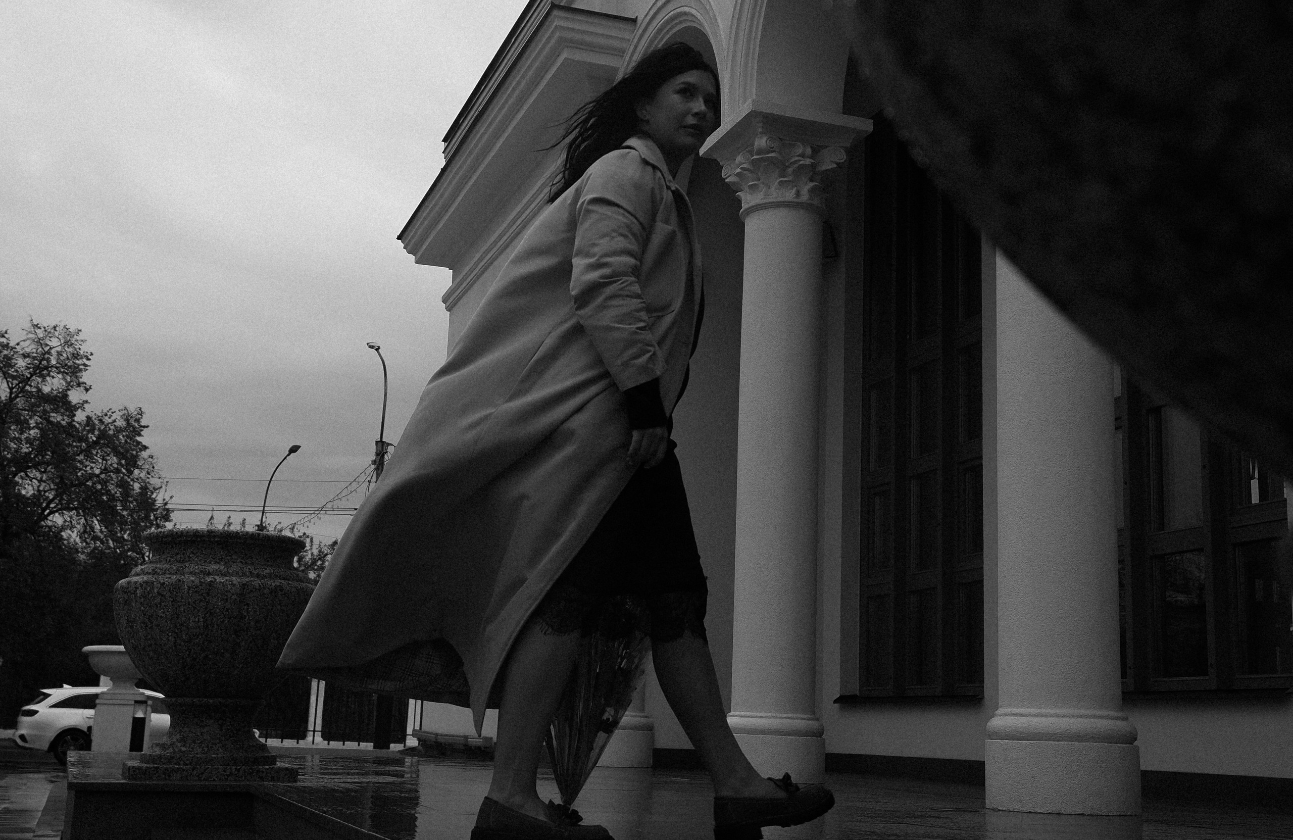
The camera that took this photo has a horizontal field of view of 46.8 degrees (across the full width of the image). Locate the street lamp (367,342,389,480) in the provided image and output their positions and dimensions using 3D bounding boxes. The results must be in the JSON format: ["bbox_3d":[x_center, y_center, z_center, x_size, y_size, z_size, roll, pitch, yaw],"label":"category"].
[{"bbox_3d":[-5.802,2.607,32.426,0.500,8.870,1.300,-6,-15,35],"label":"street lamp"}]

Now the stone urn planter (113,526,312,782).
[{"bbox_3d":[-1.672,0.925,5.816,0.835,0.922,0.835,7,-13,-20],"label":"stone urn planter"}]

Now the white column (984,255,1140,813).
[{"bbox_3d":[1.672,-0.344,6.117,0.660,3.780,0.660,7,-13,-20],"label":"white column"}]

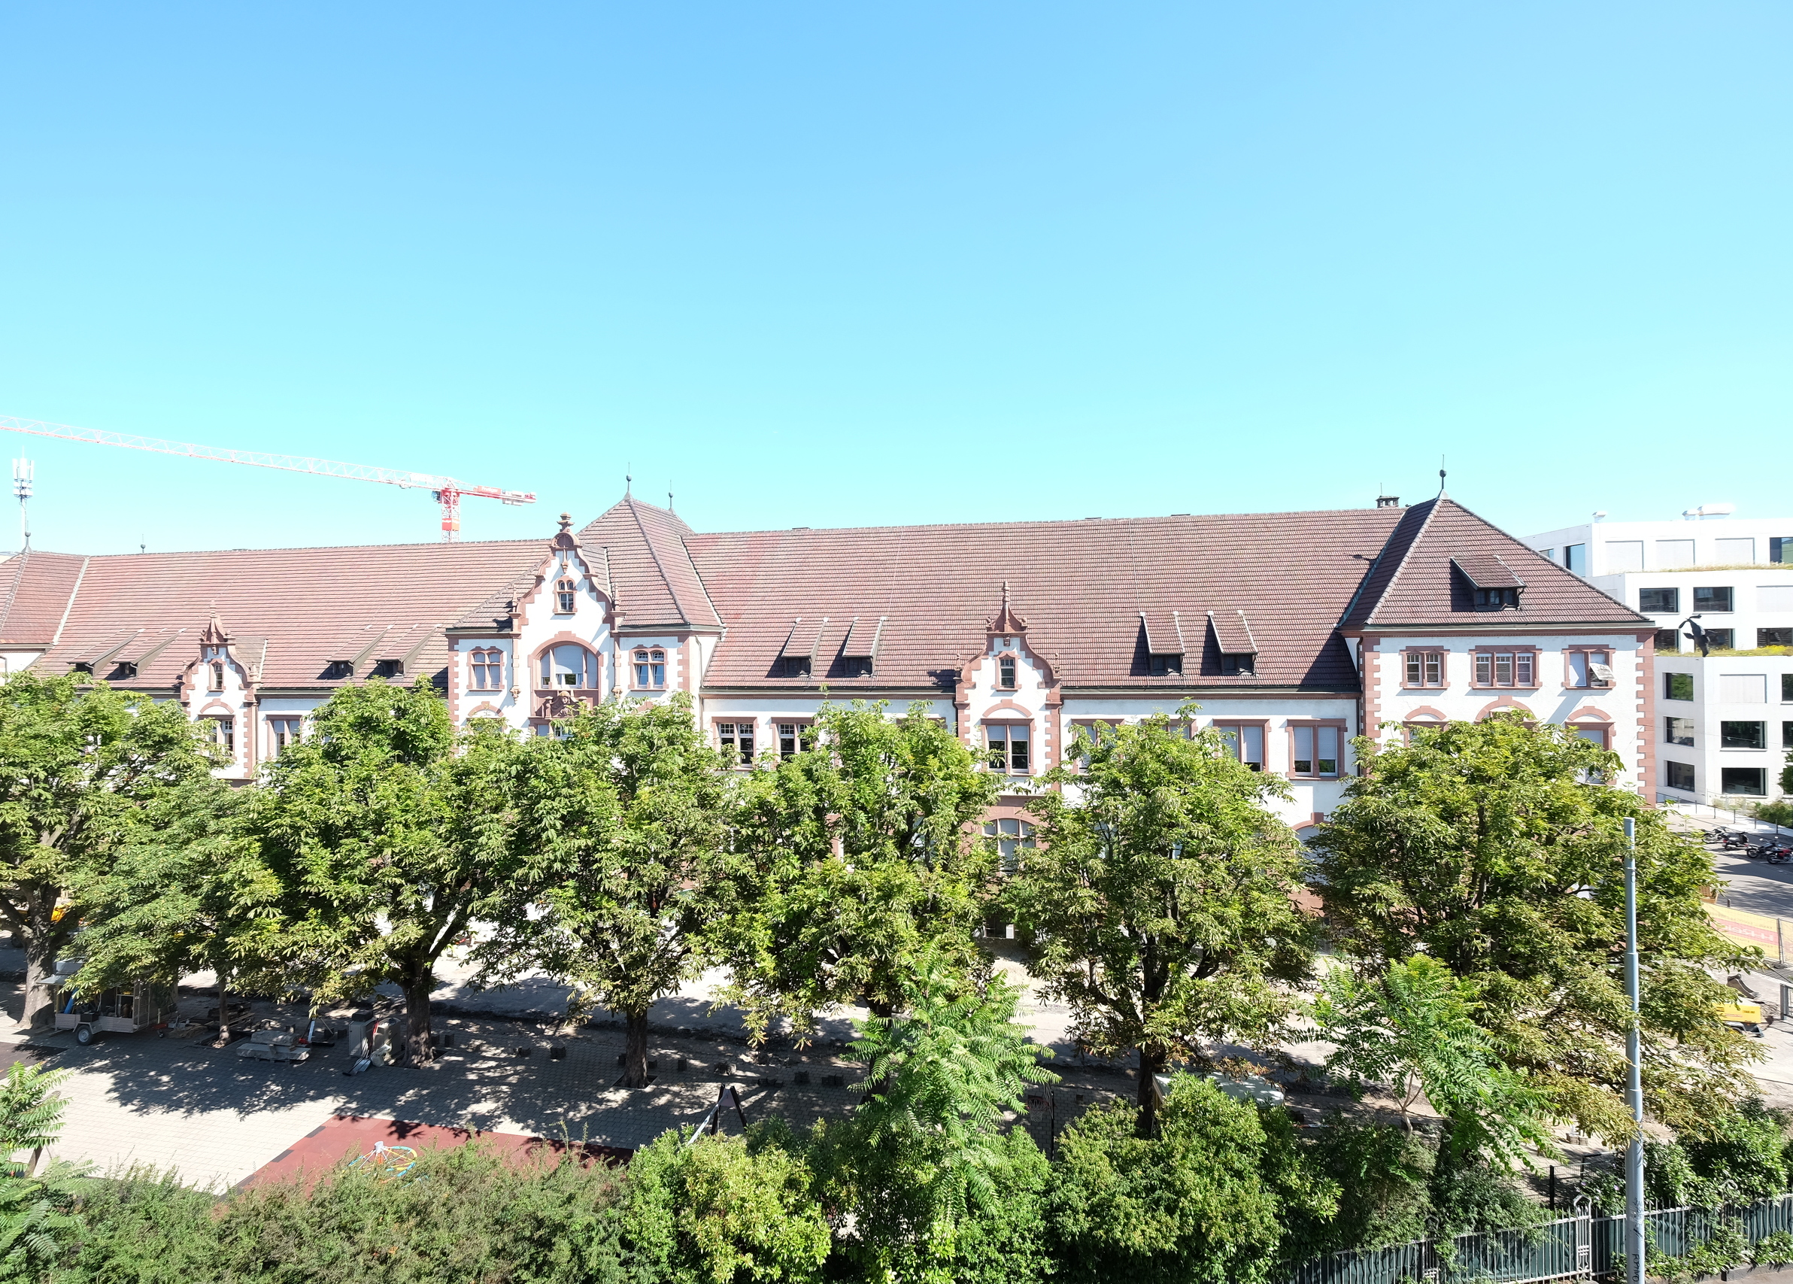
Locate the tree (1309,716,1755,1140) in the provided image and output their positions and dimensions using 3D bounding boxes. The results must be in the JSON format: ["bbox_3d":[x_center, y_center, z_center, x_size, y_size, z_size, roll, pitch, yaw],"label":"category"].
[{"bbox_3d":[14.215,7.213,18.792,8.322,10.940,8.080,-1,0,10],"label":"tree"}]

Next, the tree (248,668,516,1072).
[{"bbox_3d":[-15.279,7.058,24.397,7.208,11.874,6.998,-1,0,10],"label":"tree"}]

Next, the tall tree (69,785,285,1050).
[{"bbox_3d":[-22.701,8.723,25.719,5.323,8.701,5.168,-1,0,10],"label":"tall tree"}]

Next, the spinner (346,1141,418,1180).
[{"bbox_3d":[-12.301,12.374,19.058,1.600,1.100,1.600,-1,0,10],"label":"spinner"}]

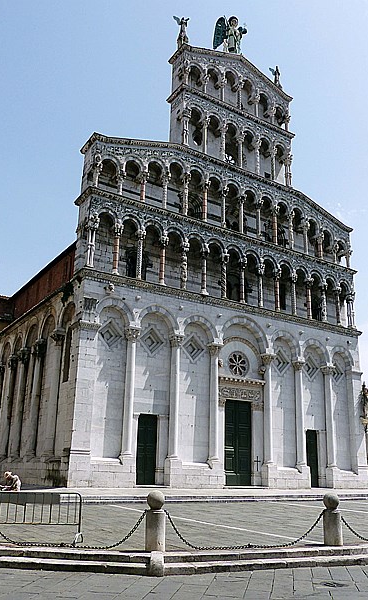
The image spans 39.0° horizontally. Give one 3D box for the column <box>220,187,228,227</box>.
[{"bbox_3d":[3.334,-7.587,42.421,0.430,3.950,0.430,13,-22,-30],"label":"column"}]

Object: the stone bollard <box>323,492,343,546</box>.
[{"bbox_3d":[3.332,4.919,11.673,0.400,1.080,0.400,-3,-18,15],"label":"stone bollard"}]

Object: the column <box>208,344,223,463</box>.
[{"bbox_3d":[2.268,7.199,37.122,0.820,8.400,0.780,13,-22,-30],"label":"column"}]

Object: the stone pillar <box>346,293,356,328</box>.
[{"bbox_3d":[14.305,0.875,44.408,0.580,3.212,0.580,13,-22,-30],"label":"stone pillar"}]

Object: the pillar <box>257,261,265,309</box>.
[{"bbox_3d":[5.889,-1.129,39.518,0.470,3.740,0.470,13,-21,-31],"label":"pillar"}]

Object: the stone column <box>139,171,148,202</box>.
[{"bbox_3d":[-2.780,-7.727,35.656,0.440,2.596,0.440,1,-18,0],"label":"stone column"}]

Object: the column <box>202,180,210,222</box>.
[{"bbox_3d":[1.494,-6.676,35.474,0.390,3.197,0.390,12,-21,-30],"label":"column"}]

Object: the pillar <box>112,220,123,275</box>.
[{"bbox_3d":[-4.256,-3.387,33.293,0.470,3.698,0.470,1,-18,0],"label":"pillar"}]

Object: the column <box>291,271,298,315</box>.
[{"bbox_3d":[8.071,-0.366,37.930,0.390,3.415,0.390,1,-18,0],"label":"column"}]

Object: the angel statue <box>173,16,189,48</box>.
[{"bbox_3d":[-0.206,-23.297,45.334,1.400,3.400,1.100,13,-22,-30],"label":"angel statue"}]

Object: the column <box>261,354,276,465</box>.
[{"bbox_3d":[6.027,7.679,37.112,0.750,7.754,0.720,1,-18,0],"label":"column"}]

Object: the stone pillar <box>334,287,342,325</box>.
[{"bbox_3d":[11.940,0.466,40.246,0.390,3.120,0.390,12,-21,-30],"label":"stone pillar"}]

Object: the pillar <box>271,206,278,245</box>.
[{"bbox_3d":[7.317,-6.082,42.040,0.440,3.721,0.440,1,-18,0],"label":"pillar"}]

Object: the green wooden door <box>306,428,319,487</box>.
[{"bbox_3d":[9.386,11.655,38.295,1.344,3.972,0.150,13,-22,-30],"label":"green wooden door"}]

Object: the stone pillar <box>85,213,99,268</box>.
[{"bbox_3d":[-5.701,-3.735,32.414,0.650,3.735,0.600,13,-21,-31],"label":"stone pillar"}]

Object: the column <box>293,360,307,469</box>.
[{"bbox_3d":[8.576,8.259,38.289,0.680,7.574,0.680,2,-19,1],"label":"column"}]

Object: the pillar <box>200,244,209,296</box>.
[{"bbox_3d":[1.516,-2.204,36.989,0.450,4.034,0.450,13,-22,-30],"label":"pillar"}]

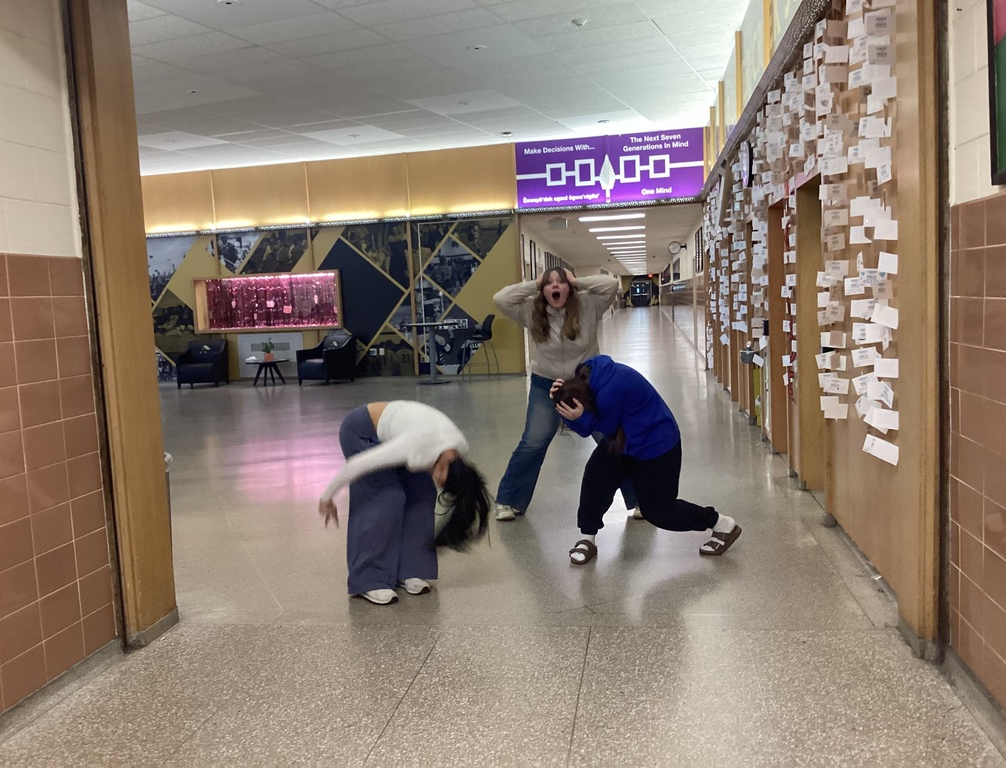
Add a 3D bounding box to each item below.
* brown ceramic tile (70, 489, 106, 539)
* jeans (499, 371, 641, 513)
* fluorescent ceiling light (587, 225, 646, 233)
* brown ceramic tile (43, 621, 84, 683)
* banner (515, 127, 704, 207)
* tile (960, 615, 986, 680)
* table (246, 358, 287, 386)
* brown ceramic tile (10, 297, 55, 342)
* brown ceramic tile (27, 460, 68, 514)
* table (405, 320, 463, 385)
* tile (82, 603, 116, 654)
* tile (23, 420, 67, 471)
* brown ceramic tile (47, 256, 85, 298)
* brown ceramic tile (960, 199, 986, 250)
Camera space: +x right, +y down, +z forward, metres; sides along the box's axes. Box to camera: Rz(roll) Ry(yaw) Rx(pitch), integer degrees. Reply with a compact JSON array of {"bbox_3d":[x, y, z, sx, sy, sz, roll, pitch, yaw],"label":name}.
[{"bbox_3d":[-1.607,0.506,3.550,0.012,0.147,0.197,-2,6,10],"label":"brown ceramic tile"},{"bbox_3d":[0.383,0.355,5.856,0.900,0.900,0.370,-2,5,4],"label":"jeans"},{"bbox_3d":[2.450,-3.330,19.614,1.220,0.080,0.420,-2,5,9],"label":"fluorescent ceiling light"},{"bbox_3d":[-1.681,1.011,3.503,0.015,0.143,0.226,-2,6,9],"label":"brown ceramic tile"},{"bbox_3d":[1.788,-3.616,15.514,3.155,1.138,0.030,-1,6,13],"label":"banner"},{"bbox_3d":[1.581,0.889,3.078,0.012,0.149,0.226,-2,5,9],"label":"tile"},{"bbox_3d":[-4.296,-0.202,16.723,0.750,0.440,0.750,-4,6,-14],"label":"table"},{"bbox_3d":[-1.740,-0.241,3.382,0.015,0.153,0.226,-2,6,9],"label":"brown ceramic tile"},{"bbox_3d":[-1.695,0.386,3.416,0.012,0.152,0.224,-2,5,9],"label":"brown ceramic tile"},{"bbox_3d":[-1.201,-0.530,15.881,0.950,1.030,0.950,-2,5,9],"label":"table"},{"bbox_3d":[-1.630,0.988,3.692,0.012,0.152,0.207,-2,5,9],"label":"tile"},{"bbox_3d":[-1.682,0.227,3.361,0.012,0.149,0.223,-2,5,9],"label":"tile"},{"bbox_3d":[-1.713,-0.418,3.586,0.015,0.148,0.210,-2,6,9],"label":"brown ceramic tile"},{"bbox_3d":[1.513,-0.510,2.947,0.012,0.144,0.226,-2,5,9],"label":"brown ceramic tile"}]

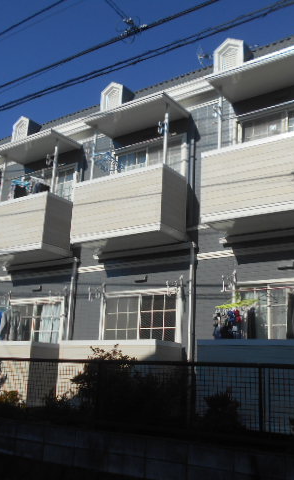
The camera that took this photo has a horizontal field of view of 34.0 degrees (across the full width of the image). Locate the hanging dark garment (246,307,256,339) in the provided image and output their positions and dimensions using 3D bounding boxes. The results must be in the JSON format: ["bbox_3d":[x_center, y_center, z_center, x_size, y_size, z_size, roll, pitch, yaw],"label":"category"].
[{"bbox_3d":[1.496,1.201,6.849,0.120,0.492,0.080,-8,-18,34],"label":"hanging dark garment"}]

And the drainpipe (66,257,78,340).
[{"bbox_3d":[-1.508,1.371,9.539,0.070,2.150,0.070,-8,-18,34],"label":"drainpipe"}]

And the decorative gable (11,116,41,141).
[{"bbox_3d":[-2.861,-2.573,11.539,0.540,0.610,0.450,-8,-18,34],"label":"decorative gable"}]

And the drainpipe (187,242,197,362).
[{"bbox_3d":[0.718,1.086,7.833,0.065,2.154,0.065,-8,-18,34],"label":"drainpipe"}]

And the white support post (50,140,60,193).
[{"bbox_3d":[-1.909,-1.536,10.014,0.065,1.150,0.065,-8,-18,34],"label":"white support post"}]

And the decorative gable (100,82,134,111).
[{"bbox_3d":[-0.592,-2.883,9.992,0.560,0.610,0.450,-8,-18,34],"label":"decorative gable"}]

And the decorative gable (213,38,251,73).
[{"bbox_3d":[1.599,-3.224,8.733,0.570,0.700,0.530,-8,-18,34],"label":"decorative gable"}]

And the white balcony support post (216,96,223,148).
[{"bbox_3d":[1.189,-1.922,7.784,0.060,0.995,0.060,-8,-18,34],"label":"white balcony support post"}]

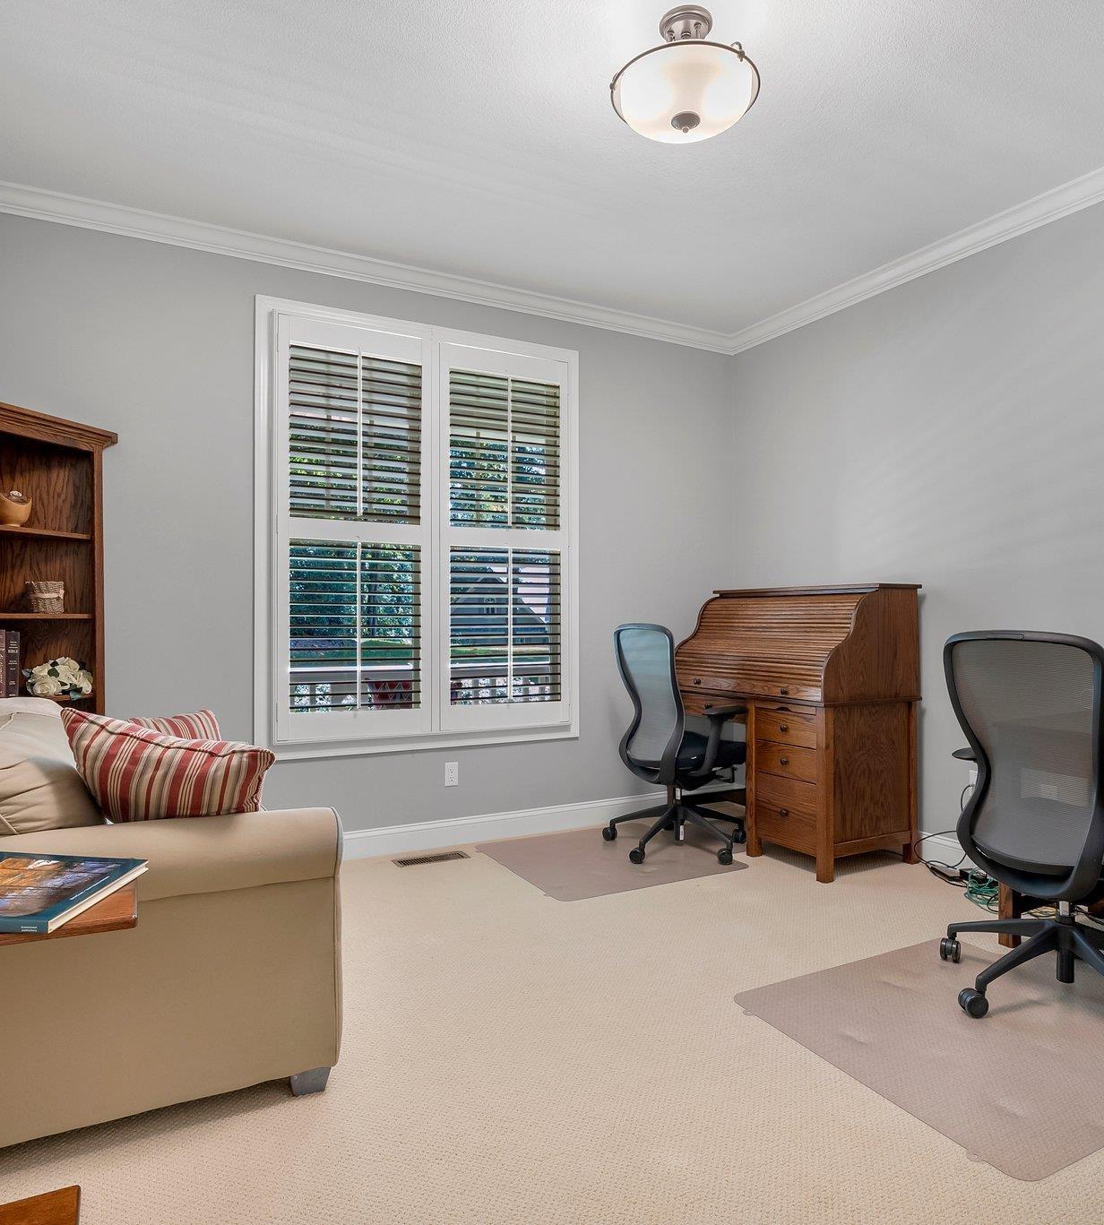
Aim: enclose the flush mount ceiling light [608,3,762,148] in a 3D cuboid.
[{"bbox_3d":[0.369,-1.468,2.245,0.415,0.297,0.415,0,0,0],"label":"flush mount ceiling light"}]

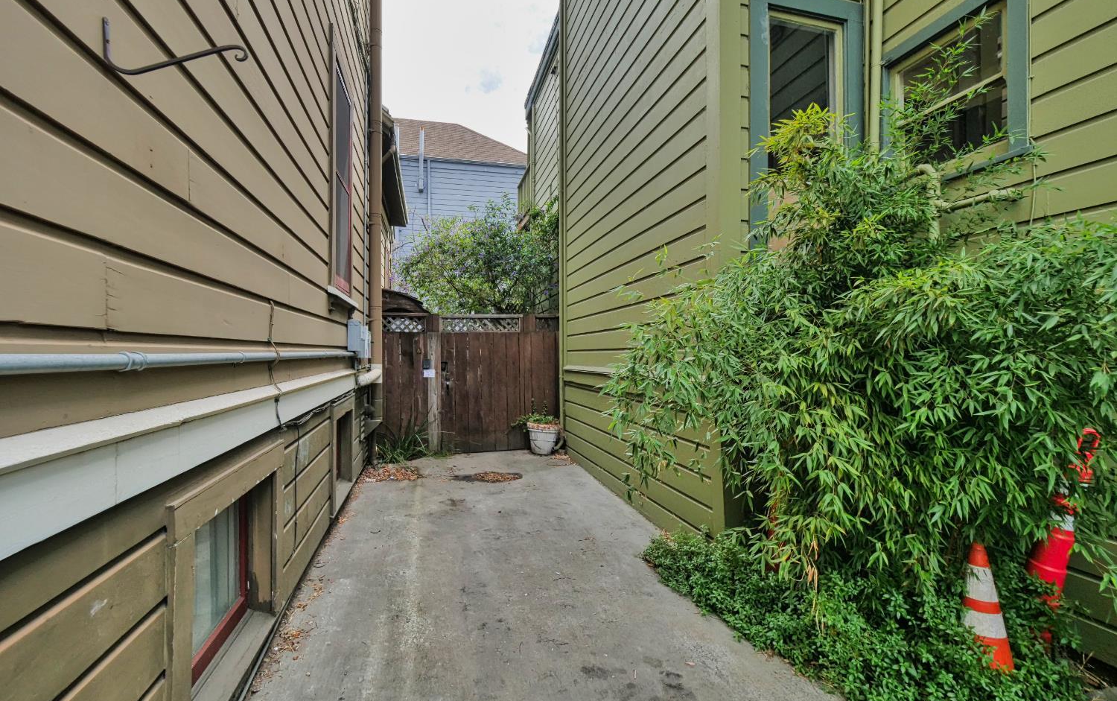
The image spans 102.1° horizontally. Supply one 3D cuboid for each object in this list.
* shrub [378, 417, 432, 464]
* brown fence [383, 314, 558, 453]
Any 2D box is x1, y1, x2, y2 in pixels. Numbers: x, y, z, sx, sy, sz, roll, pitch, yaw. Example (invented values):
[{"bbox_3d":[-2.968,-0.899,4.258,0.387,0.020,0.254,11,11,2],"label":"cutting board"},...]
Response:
[{"bbox_3d":[-1.930,1.065,5.620,0.620,0.560,0.480,0,0,-15],"label":"shrub"},{"bbox_3d":[-1.125,0.447,6.110,2.370,1.880,0.120,0,0,-15],"label":"brown fence"}]

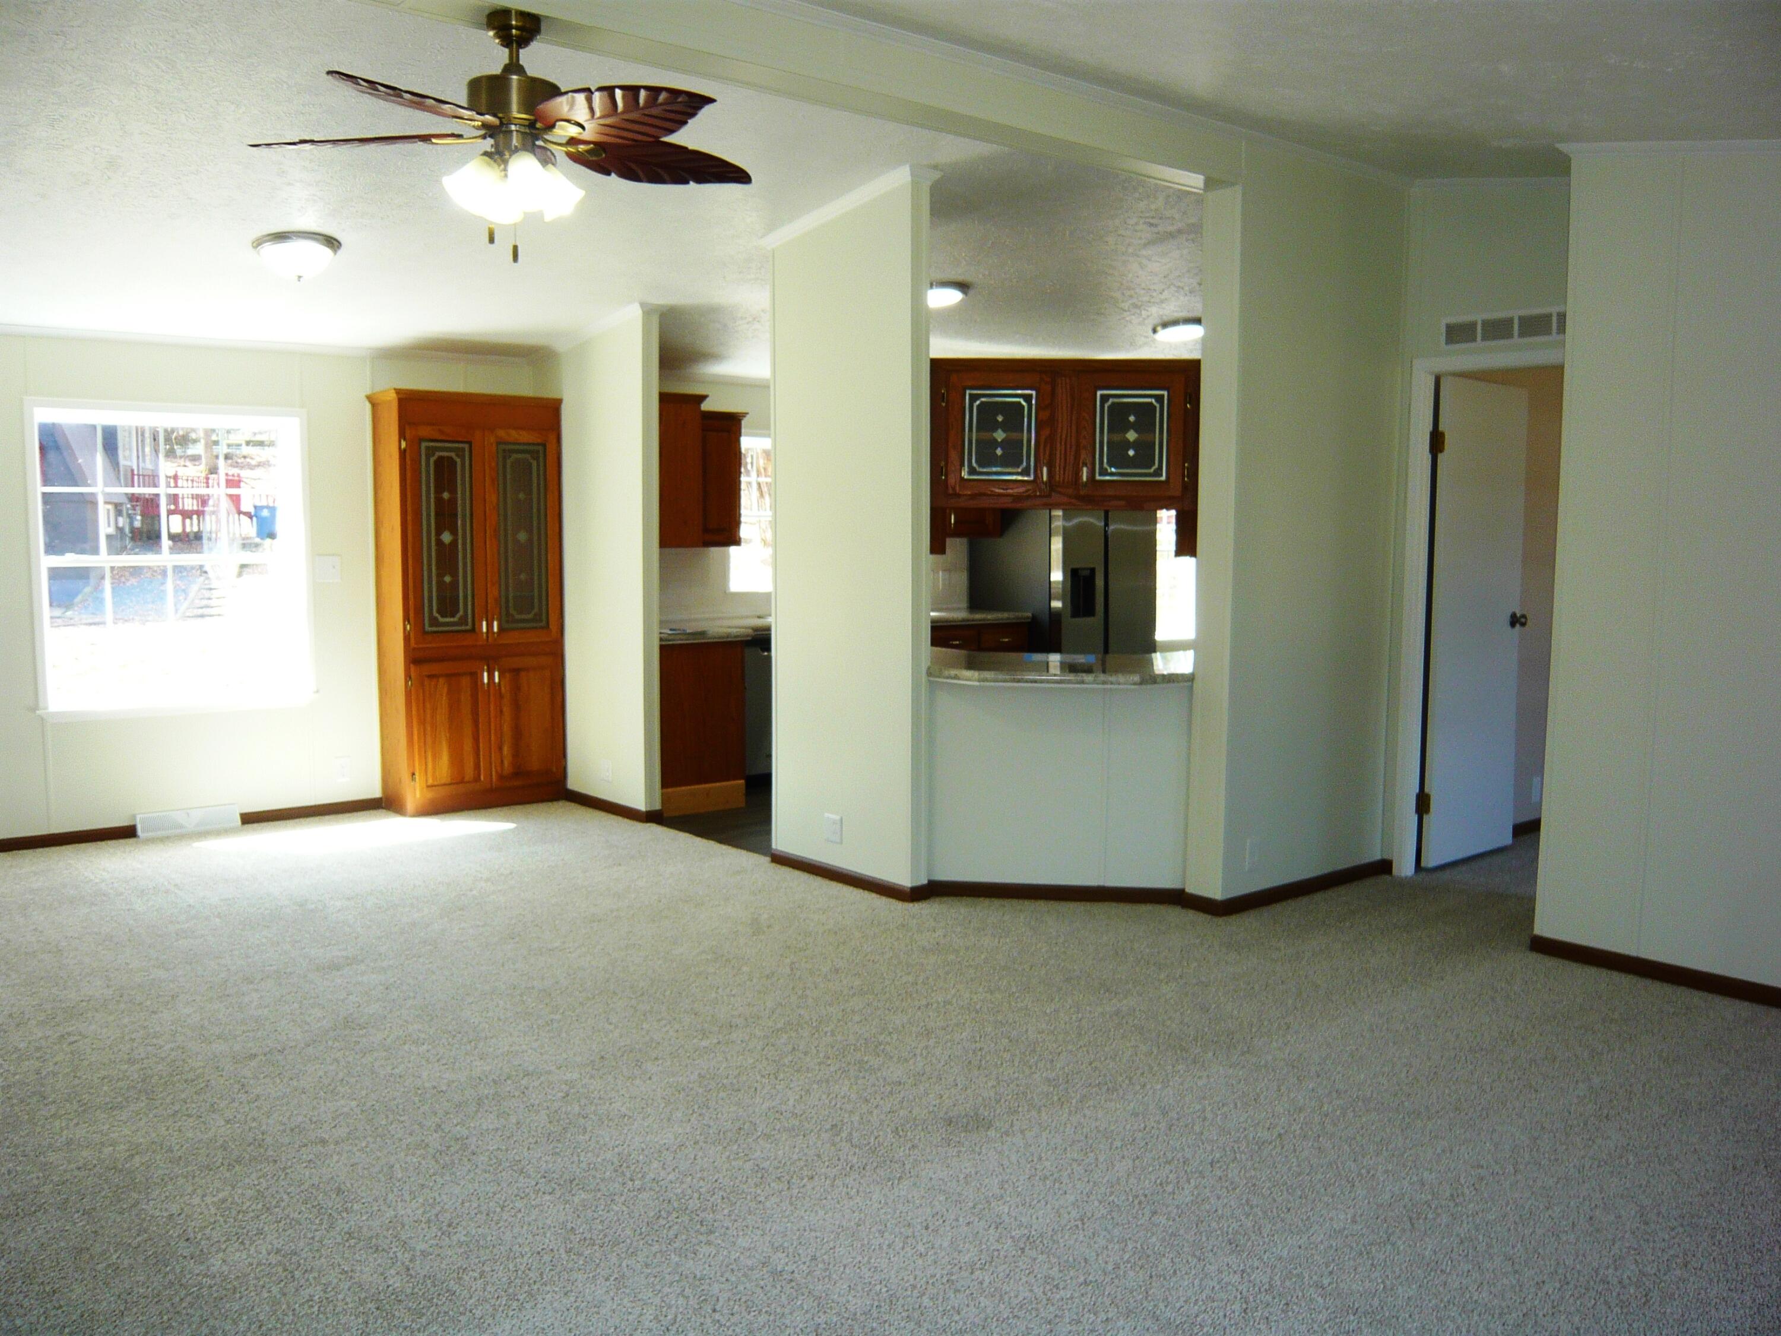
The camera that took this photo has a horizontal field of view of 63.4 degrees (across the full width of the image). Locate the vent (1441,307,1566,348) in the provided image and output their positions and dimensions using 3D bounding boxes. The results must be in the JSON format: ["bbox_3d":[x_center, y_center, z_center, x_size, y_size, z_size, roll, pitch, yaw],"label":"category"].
[{"bbox_3d":[2.394,-1.298,5.487,0.024,0.106,0.620,-4,7,-39],"label":"vent"}]

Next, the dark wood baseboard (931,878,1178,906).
[{"bbox_3d":[0.626,0.863,5.509,0.956,0.062,0.014,1,5,7],"label":"dark wood baseboard"}]

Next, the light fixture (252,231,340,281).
[{"bbox_3d":[-2.274,-1.556,5.535,0.345,0.140,0.345,-4,-2,-39],"label":"light fixture"}]

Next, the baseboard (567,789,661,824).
[{"bbox_3d":[-1.427,0.699,7.382,0.102,0.059,0.814,-4,7,-39],"label":"baseboard"}]

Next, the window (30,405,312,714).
[{"bbox_3d":[-3.310,-0.509,6.712,1.169,1.387,0.092,-4,7,-39],"label":"window"}]

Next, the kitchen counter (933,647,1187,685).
[{"bbox_3d":[0.669,0.004,5.671,1.150,0.045,1.000,1,5,7],"label":"kitchen counter"}]

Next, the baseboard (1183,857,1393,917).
[{"bbox_3d":[1.597,0.863,5.773,1.093,0.062,0.173,-4,7,-39],"label":"baseboard"}]

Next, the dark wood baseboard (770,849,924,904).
[{"bbox_3d":[-0.176,0.829,5.861,0.110,0.062,0.925,-4,7,-40],"label":"dark wood baseboard"}]

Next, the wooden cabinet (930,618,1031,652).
[{"bbox_3d":[0.370,0.116,9.399,0.880,0.860,0.600,-4,7,-40],"label":"wooden cabinet"}]

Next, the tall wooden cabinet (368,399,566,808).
[{"bbox_3d":[-2.159,-0.331,7.385,0.866,2.086,0.375,-4,7,-40],"label":"tall wooden cabinet"}]

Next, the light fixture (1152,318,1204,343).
[{"bbox_3d":[1.626,-1.877,8.000,0.330,0.110,0.330,0,5,0],"label":"light fixture"}]

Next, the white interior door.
[{"bbox_3d":[2.540,-0.195,6.221,0.731,2.035,0.038,-4,7,-41],"label":"white interior door"}]

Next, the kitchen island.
[{"bbox_3d":[0.667,0.425,5.709,1.100,0.900,1.000,1,5,7],"label":"kitchen island"}]

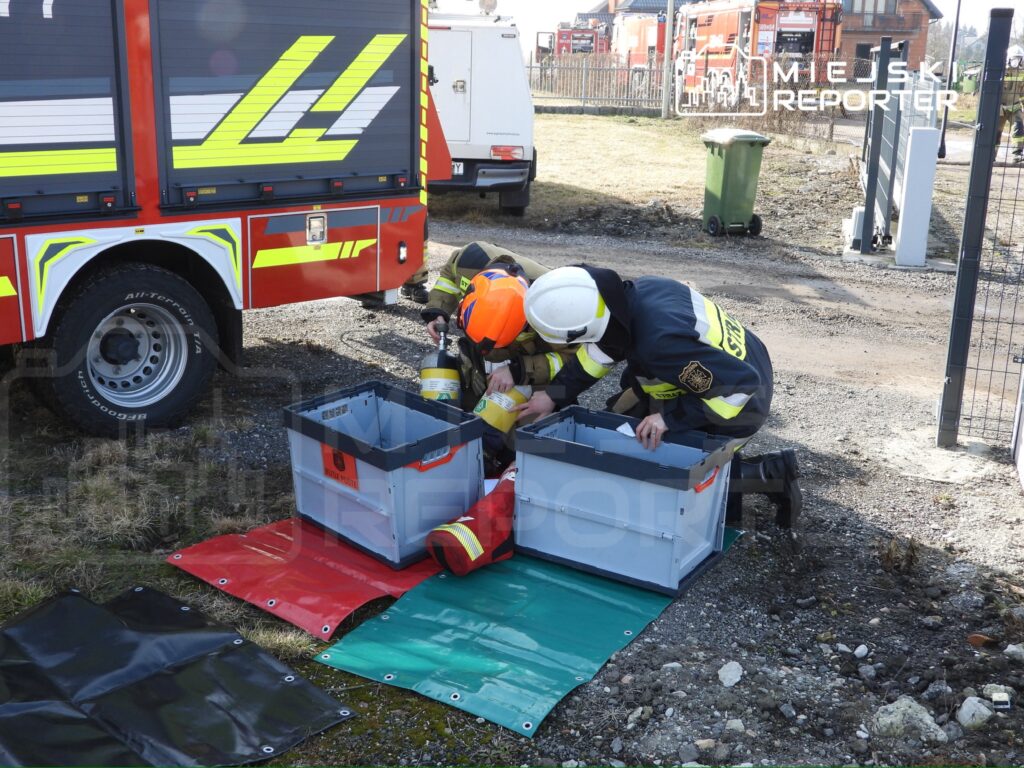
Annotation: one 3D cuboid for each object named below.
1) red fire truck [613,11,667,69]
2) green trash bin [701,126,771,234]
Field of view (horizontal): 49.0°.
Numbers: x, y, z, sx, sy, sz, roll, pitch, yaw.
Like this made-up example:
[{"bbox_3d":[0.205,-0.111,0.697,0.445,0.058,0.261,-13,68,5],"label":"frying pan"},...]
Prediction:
[{"bbox_3d":[6.861,-15.257,52.267,2.500,3.200,7.600,-3,17,-11],"label":"red fire truck"},{"bbox_3d":[2.090,-1.907,10.639,0.475,0.965,0.540,-4,17,-15],"label":"green trash bin"}]

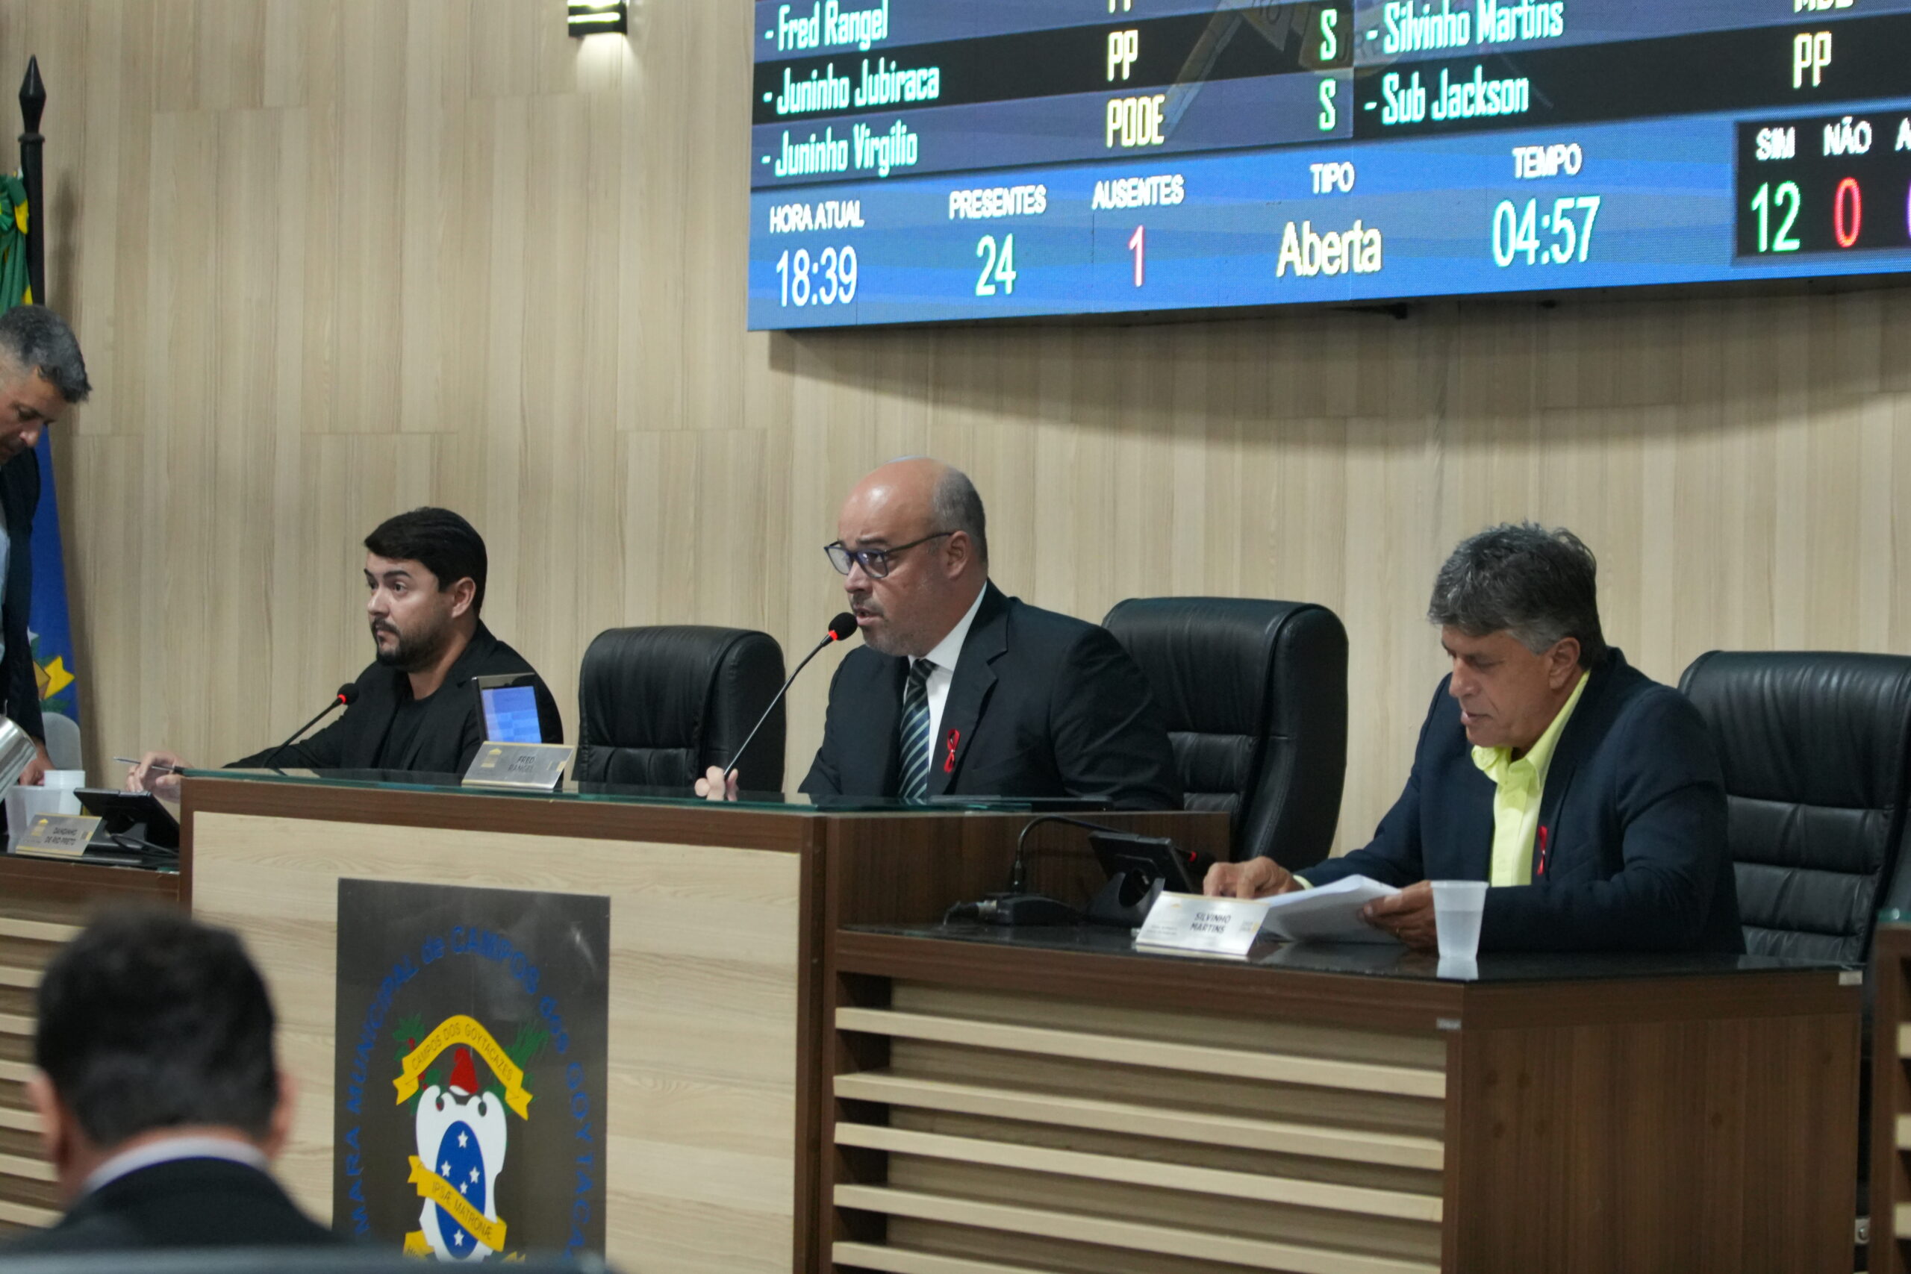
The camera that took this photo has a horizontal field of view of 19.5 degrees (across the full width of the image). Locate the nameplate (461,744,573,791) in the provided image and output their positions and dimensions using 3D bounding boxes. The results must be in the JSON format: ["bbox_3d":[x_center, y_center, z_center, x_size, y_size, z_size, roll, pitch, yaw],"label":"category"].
[{"bbox_3d":[-0.597,0.176,7.606,0.050,0.066,0.205,1,1,-40],"label":"nameplate"}]

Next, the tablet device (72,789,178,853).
[{"bbox_3d":[-1.283,0.286,8.733,0.110,0.105,0.210,1,1,-38],"label":"tablet device"}]

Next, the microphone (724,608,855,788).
[{"bbox_3d":[-0.220,0.082,7.359,0.190,0.235,0.080,1,1,-33],"label":"microphone"}]

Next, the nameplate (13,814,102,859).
[{"bbox_3d":[-1.370,0.303,8.518,0.050,0.064,0.200,1,1,-40],"label":"nameplate"}]

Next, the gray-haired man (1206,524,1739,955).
[{"bbox_3d":[0.633,0.488,7.084,0.800,1.270,0.640,1,1,-36],"label":"gray-haired man"}]

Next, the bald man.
[{"bbox_3d":[-0.093,0.388,7.569,0.780,1.270,0.620,1,1,-38],"label":"bald man"}]

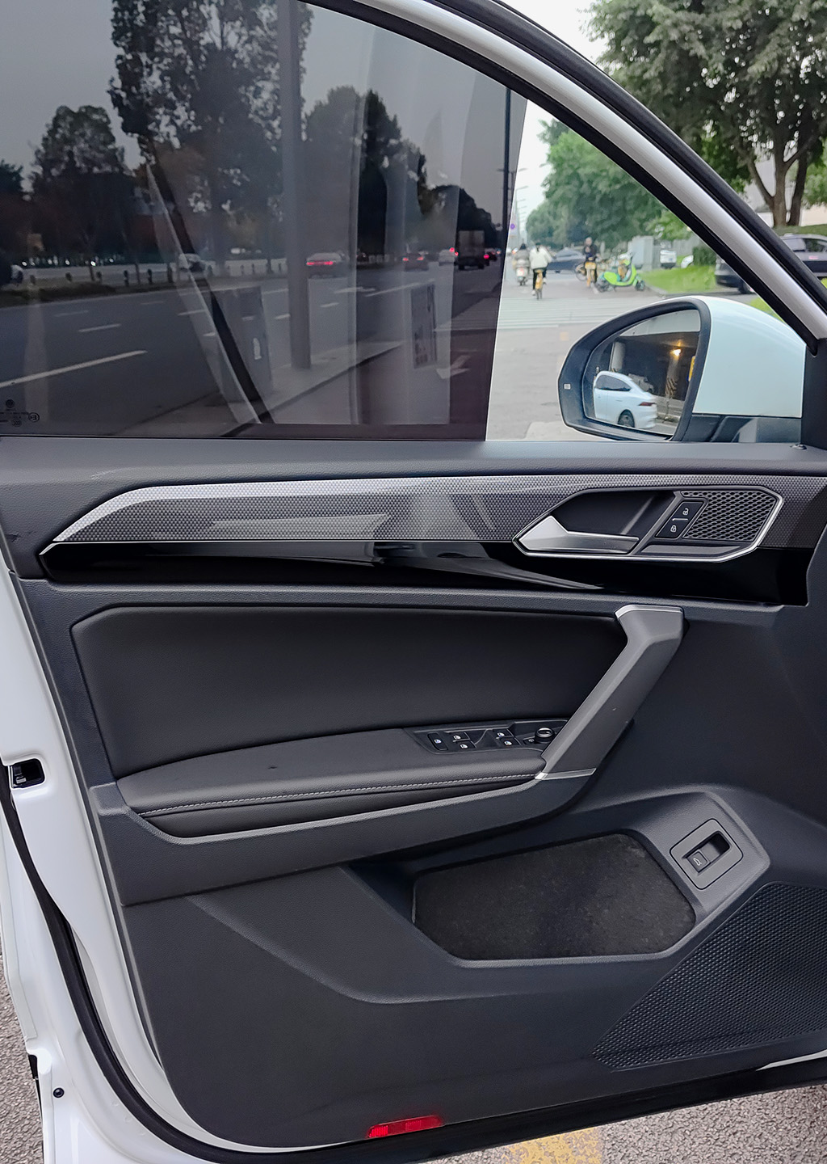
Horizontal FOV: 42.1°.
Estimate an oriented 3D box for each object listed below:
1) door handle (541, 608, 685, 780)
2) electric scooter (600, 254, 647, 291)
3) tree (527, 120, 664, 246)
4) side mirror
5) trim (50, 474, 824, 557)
[{"bbox_3d":[0.205,0.114,1.098,0.072,0.200,0.065,23,11,-18],"label":"door handle"},{"bbox_3d":[6.589,-9.788,34.000,1.580,1.100,0.660,0,17,0],"label":"electric scooter"},{"bbox_3d":[10.242,-20.838,58.452,8.000,8.040,8.000,0,17,0],"label":"tree"},{"bbox_3d":[0.339,-0.263,1.317,0.170,0.175,0.245,-10,20,-30],"label":"side mirror"},{"bbox_3d":[0.053,-0.065,1.062,0.765,0.070,0.040,-1,17,-12],"label":"trim"}]

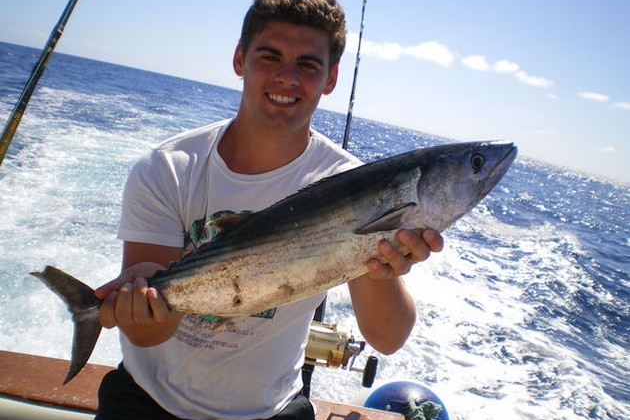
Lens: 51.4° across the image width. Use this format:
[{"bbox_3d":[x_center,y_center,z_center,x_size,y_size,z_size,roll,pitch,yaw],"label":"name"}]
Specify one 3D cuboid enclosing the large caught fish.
[{"bbox_3d":[-0.044,0.044,0.880,0.670,0.160,0.100,-20,2,3],"label":"large caught fish"}]

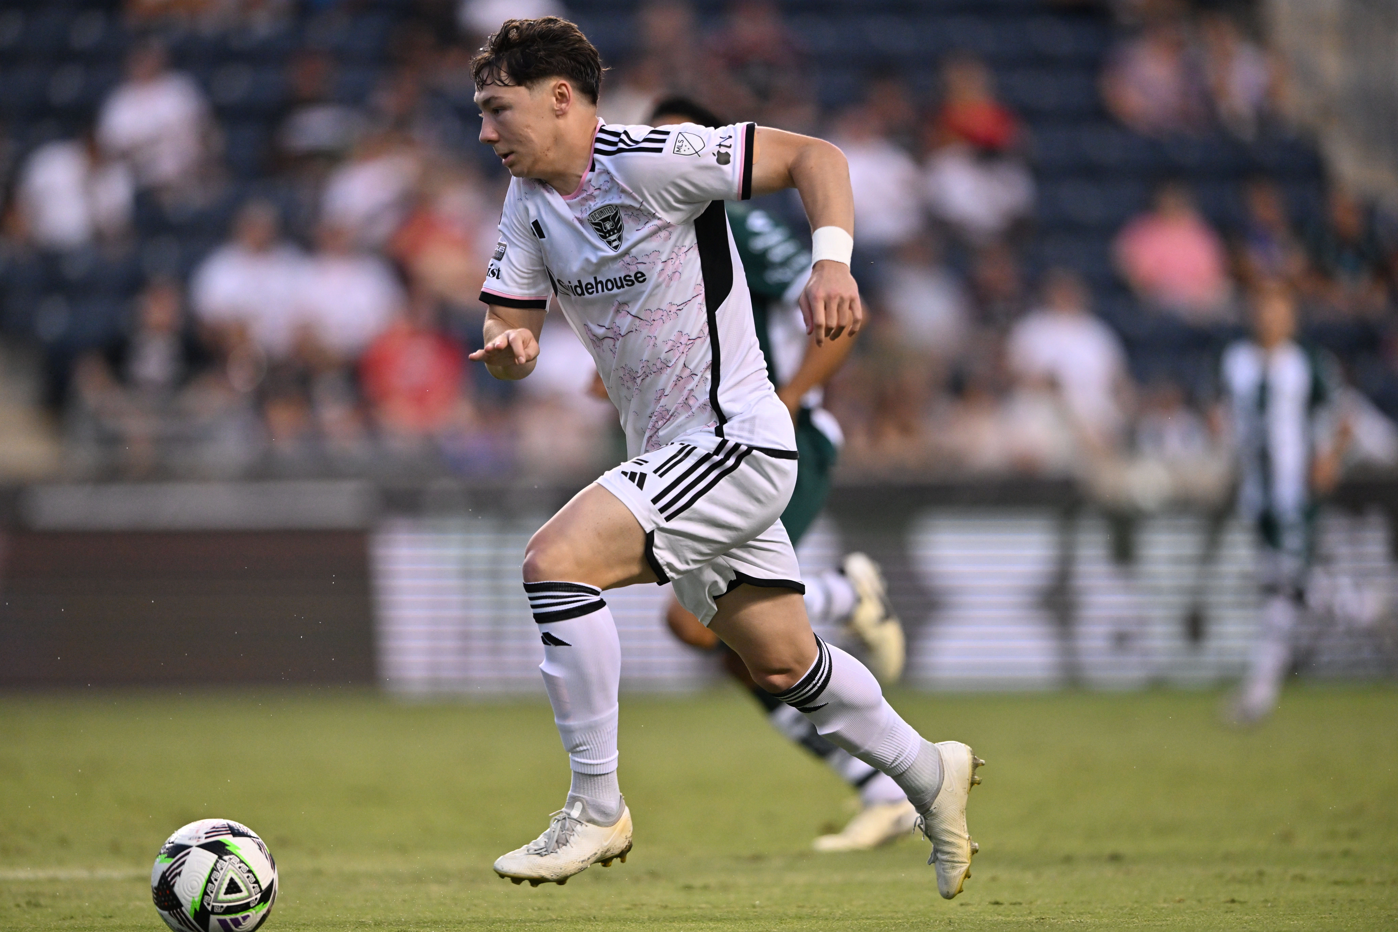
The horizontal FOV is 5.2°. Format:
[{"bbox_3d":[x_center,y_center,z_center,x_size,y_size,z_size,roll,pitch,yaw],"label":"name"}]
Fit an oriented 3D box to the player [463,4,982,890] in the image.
[{"bbox_3d":[0.045,-0.015,27.200,0.980,1.540,0.680,0,0,-28],"label":"player"}]

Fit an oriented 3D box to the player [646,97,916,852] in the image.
[{"bbox_3d":[0.130,0.017,32.800,0.760,1.600,0.620,0,0,-22],"label":"player"}]

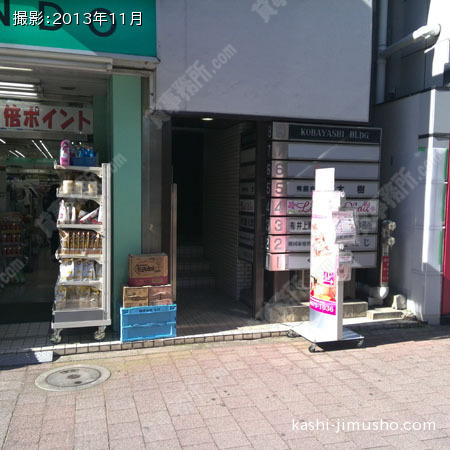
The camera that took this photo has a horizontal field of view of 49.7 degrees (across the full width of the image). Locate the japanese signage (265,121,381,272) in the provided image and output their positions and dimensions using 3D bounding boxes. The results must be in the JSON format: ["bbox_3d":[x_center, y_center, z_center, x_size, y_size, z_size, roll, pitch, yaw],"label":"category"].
[{"bbox_3d":[1.129,-0.297,5.485,1.345,1.610,0.150,0,4,-17],"label":"japanese signage"}]

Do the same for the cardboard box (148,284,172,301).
[{"bbox_3d":[-0.673,0.687,4.847,0.229,0.220,0.320,-1,4,-19],"label":"cardboard box"}]

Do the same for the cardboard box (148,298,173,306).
[{"bbox_3d":[-0.661,0.748,4.793,0.225,0.150,0.320,0,4,-17],"label":"cardboard box"}]

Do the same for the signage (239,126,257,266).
[{"bbox_3d":[0.276,-0.329,5.756,0.045,1.530,0.530,-1,4,-20],"label":"signage"}]

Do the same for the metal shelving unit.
[{"bbox_3d":[-1.417,0.248,4.791,0.530,1.680,0.730,0,4,-17],"label":"metal shelving unit"}]

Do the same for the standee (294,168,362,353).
[{"bbox_3d":[1.033,0.316,4.773,0.540,1.720,0.470,-1,4,-19],"label":"standee"}]

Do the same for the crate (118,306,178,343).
[{"bbox_3d":[-0.777,0.929,4.819,0.522,0.331,0.361,-1,4,-19],"label":"crate"}]

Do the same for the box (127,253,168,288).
[{"bbox_3d":[-0.766,0.439,4.807,0.369,0.279,0.230,-1,4,-19],"label":"box"}]

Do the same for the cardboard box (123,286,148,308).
[{"bbox_3d":[-0.897,0.690,4.771,0.231,0.220,0.320,-1,4,-19],"label":"cardboard box"}]

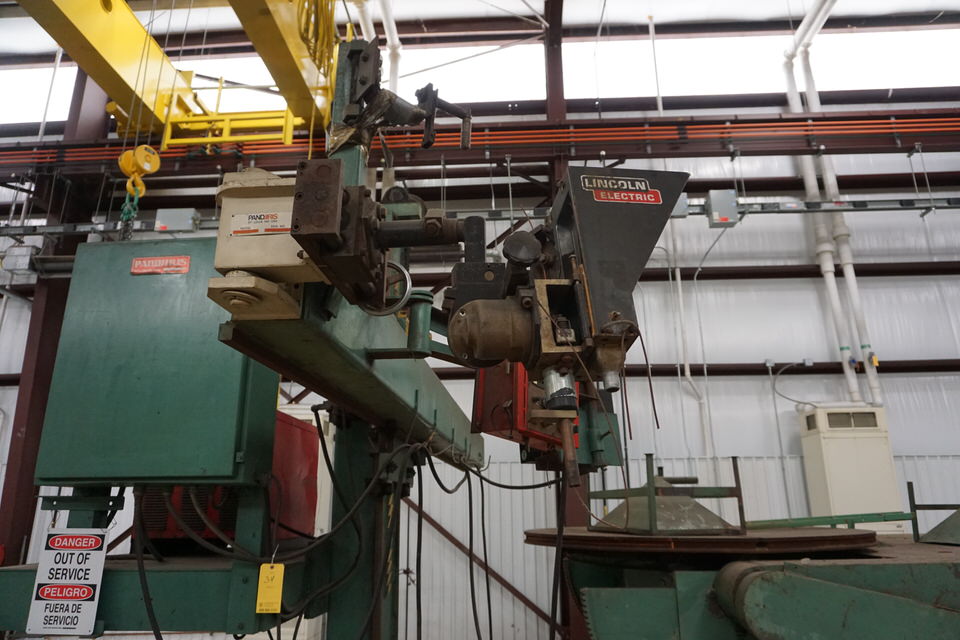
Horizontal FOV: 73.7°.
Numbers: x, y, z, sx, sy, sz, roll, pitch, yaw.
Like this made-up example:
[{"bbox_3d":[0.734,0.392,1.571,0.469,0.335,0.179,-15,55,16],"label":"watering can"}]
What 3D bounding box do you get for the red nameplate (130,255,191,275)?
[{"bbox_3d":[-1.224,-0.210,2.458,0.230,0.065,0.010,-2,-15,5],"label":"red nameplate"}]

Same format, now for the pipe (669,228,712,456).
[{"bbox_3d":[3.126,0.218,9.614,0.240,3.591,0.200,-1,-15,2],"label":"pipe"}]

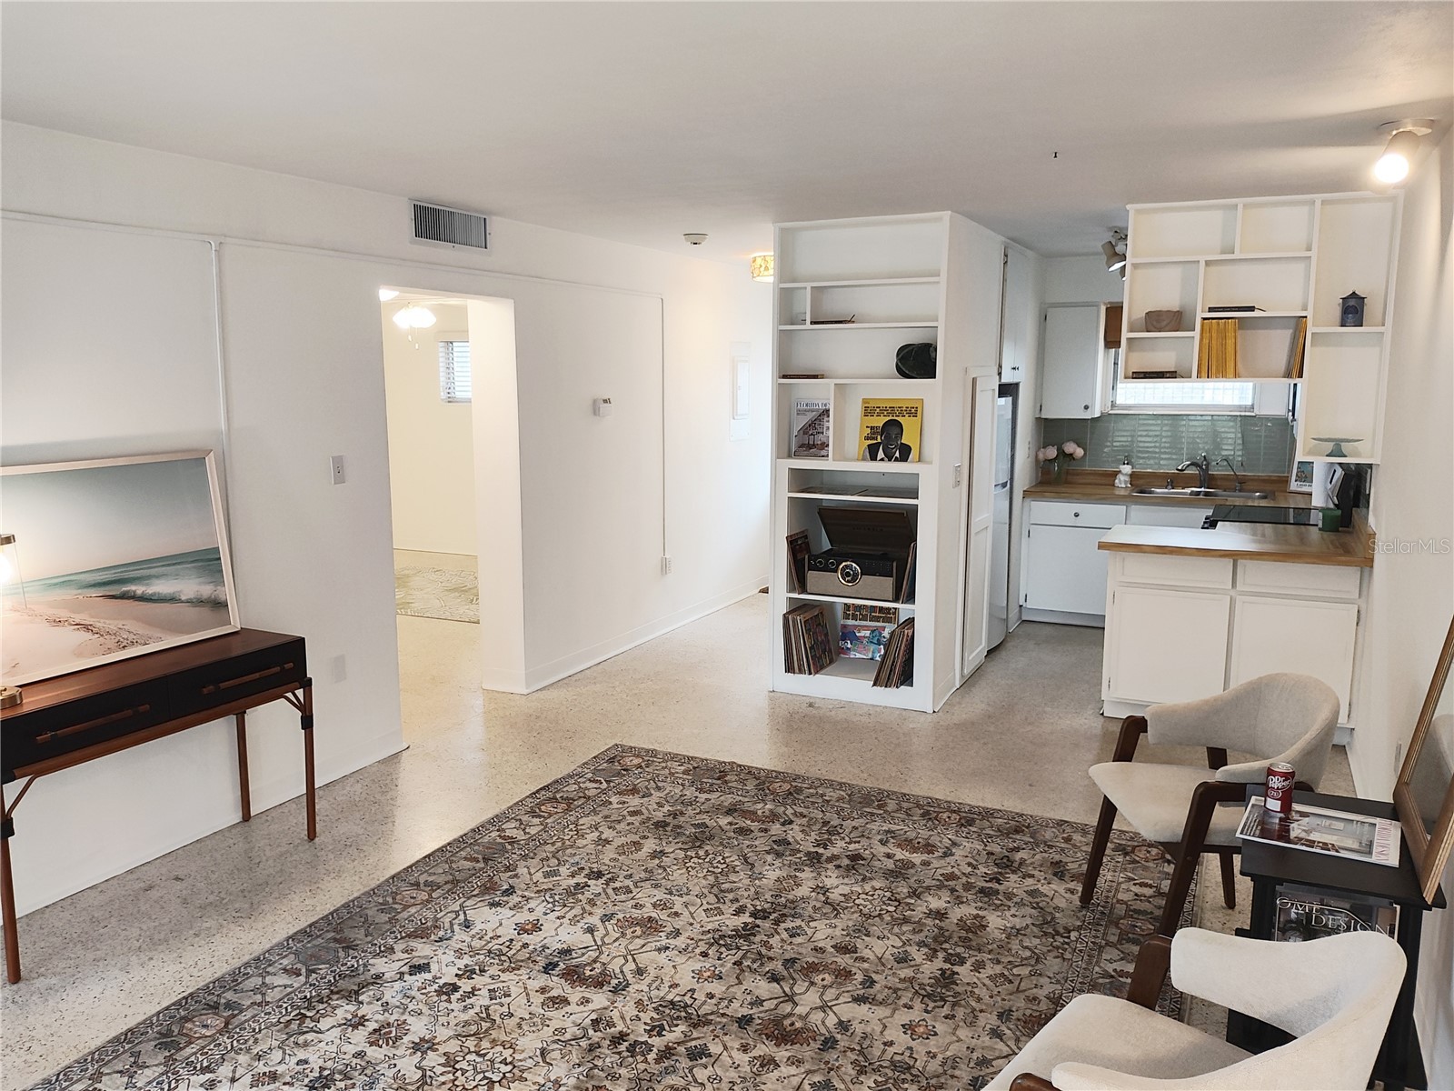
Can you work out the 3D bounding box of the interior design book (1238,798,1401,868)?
[{"bbox_3d":[1.322,0.637,2.341,0.301,0.012,0.265,5,10,30],"label":"interior design book"}]

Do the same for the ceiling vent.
[{"bbox_3d":[-1.270,-1.483,4.903,0.030,0.172,0.533,4,10,27],"label":"ceiling vent"}]

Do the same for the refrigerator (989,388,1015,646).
[{"bbox_3d":[1.414,-0.155,6.612,0.660,1.542,0.633,4,10,27],"label":"refrigerator"}]

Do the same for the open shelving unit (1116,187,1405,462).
[{"bbox_3d":[2.387,-0.967,4.784,1.085,1.150,0.200,4,10,26],"label":"open shelving unit"}]

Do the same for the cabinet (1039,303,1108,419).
[{"bbox_3d":[2.367,-1.266,7.212,0.400,0.770,0.300,4,10,26],"label":"cabinet"}]

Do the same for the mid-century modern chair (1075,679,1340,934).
[{"bbox_3d":[1.444,0.819,3.065,0.610,0.780,0.580,0,9,0],"label":"mid-century modern chair"}]

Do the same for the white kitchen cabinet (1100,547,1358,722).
[{"bbox_3d":[2.459,0.438,5.155,1.066,0.836,0.574,4,10,27],"label":"white kitchen cabinet"}]

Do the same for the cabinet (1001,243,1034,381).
[{"bbox_3d":[1.556,-1.399,6.462,0.420,0.782,0.749,4,10,27],"label":"cabinet"}]

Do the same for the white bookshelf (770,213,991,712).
[{"bbox_3d":[0.828,-0.446,5.661,0.886,2.435,0.824,4,10,27],"label":"white bookshelf"}]

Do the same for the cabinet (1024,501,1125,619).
[{"bbox_3d":[2.450,0.083,7.322,0.639,0.859,0.610,4,10,27],"label":"cabinet"}]

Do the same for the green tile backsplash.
[{"bbox_3d":[3.052,-0.675,7.129,1.780,0.380,0.020,4,10,26],"label":"green tile backsplash"}]

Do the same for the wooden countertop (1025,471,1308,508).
[{"bbox_3d":[2.931,-0.376,6.906,1.820,0.155,0.610,4,10,26],"label":"wooden countertop"}]

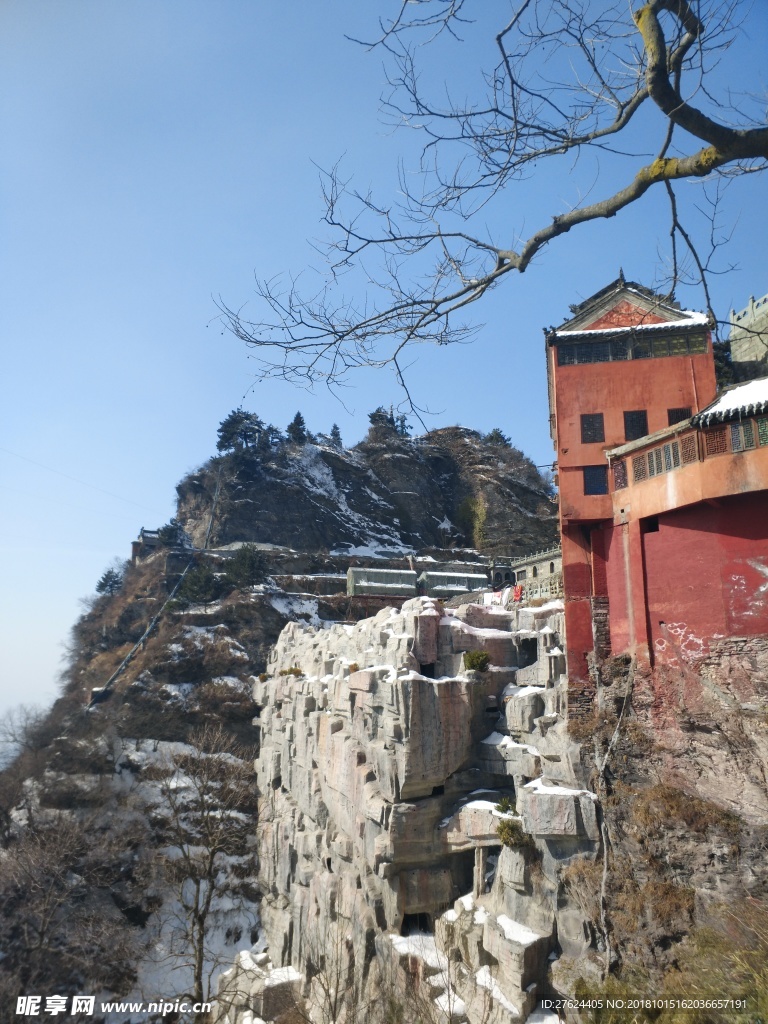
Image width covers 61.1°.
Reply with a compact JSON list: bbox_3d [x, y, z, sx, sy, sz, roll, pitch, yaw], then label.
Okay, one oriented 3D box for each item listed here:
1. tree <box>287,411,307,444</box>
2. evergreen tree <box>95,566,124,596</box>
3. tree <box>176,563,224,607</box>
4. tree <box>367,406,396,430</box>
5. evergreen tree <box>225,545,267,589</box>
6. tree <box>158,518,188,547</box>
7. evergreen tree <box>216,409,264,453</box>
[{"bbox_3d":[-15.870,-15.320,118.000,3.520,6.160,3.340,0,-11,0],"label":"tree"},{"bbox_3d":[-40.910,10.360,97.000,4.340,4.470,4.120,0,-11,0],"label":"evergreen tree"},{"bbox_3d":[-25.660,10.280,91.000,6.510,5.870,6.180,0,-11,0],"label":"tree"},{"bbox_3d":[-0.440,-16.520,115.000,5.140,4.240,4.890,0,-11,0],"label":"tree"},{"bbox_3d":[-19.790,7.790,93.000,5.820,6.290,5.530,0,-11,0],"label":"evergreen tree"},{"bbox_3d":[-34.280,3.470,105.000,4.690,4.840,4.460,0,-11,0],"label":"tree"},{"bbox_3d":[-25.580,-14.530,116.000,8.300,7.840,7.880,0,-11,0],"label":"evergreen tree"}]

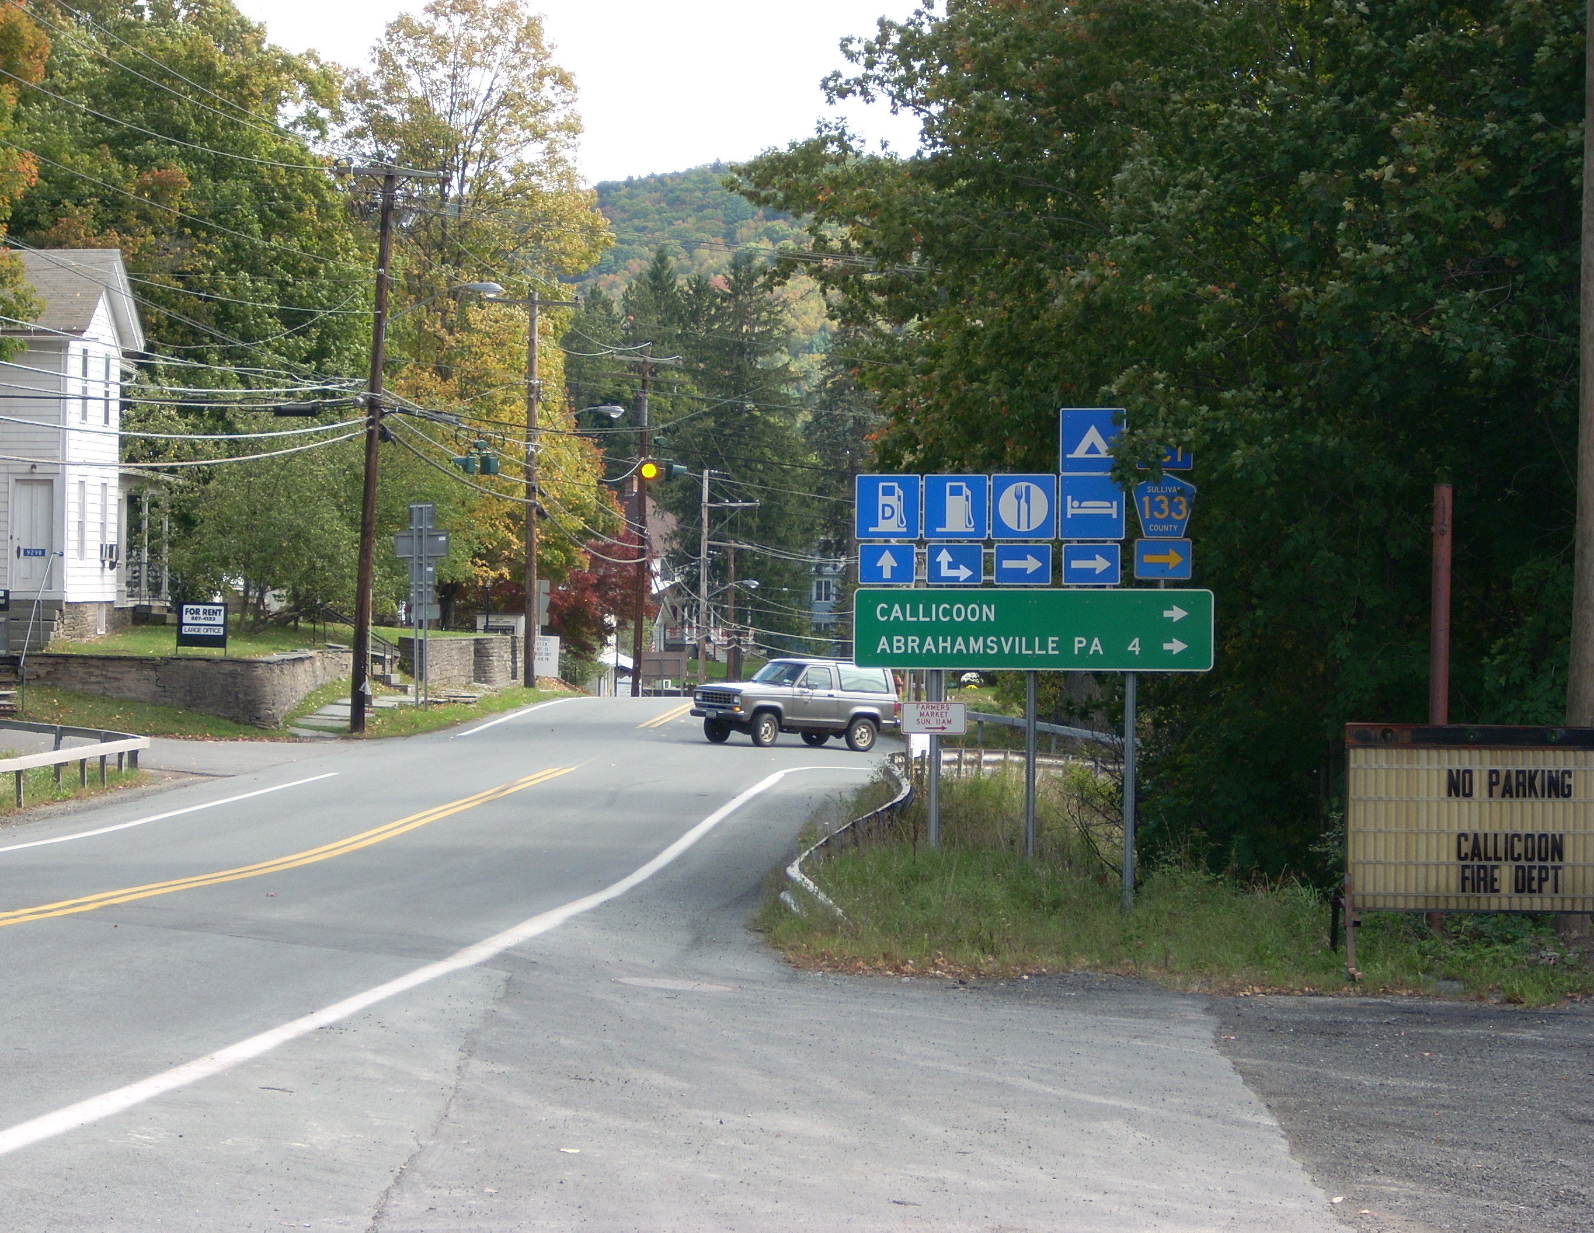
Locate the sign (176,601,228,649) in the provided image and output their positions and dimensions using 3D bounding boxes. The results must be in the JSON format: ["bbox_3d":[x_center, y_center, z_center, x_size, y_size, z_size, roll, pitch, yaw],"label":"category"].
[{"bbox_3d":[-11.515,0.169,103.000,0.950,0.880,0.060,0,0,-3],"label":"sign"}]

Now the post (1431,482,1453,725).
[{"bbox_3d":[5.435,0.793,45.000,0.155,3.850,0.155,1,0,0],"label":"post"}]

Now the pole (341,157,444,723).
[{"bbox_3d":[-8.487,-3.346,107.000,2.300,11.400,0.400,3,0,0],"label":"pole"}]

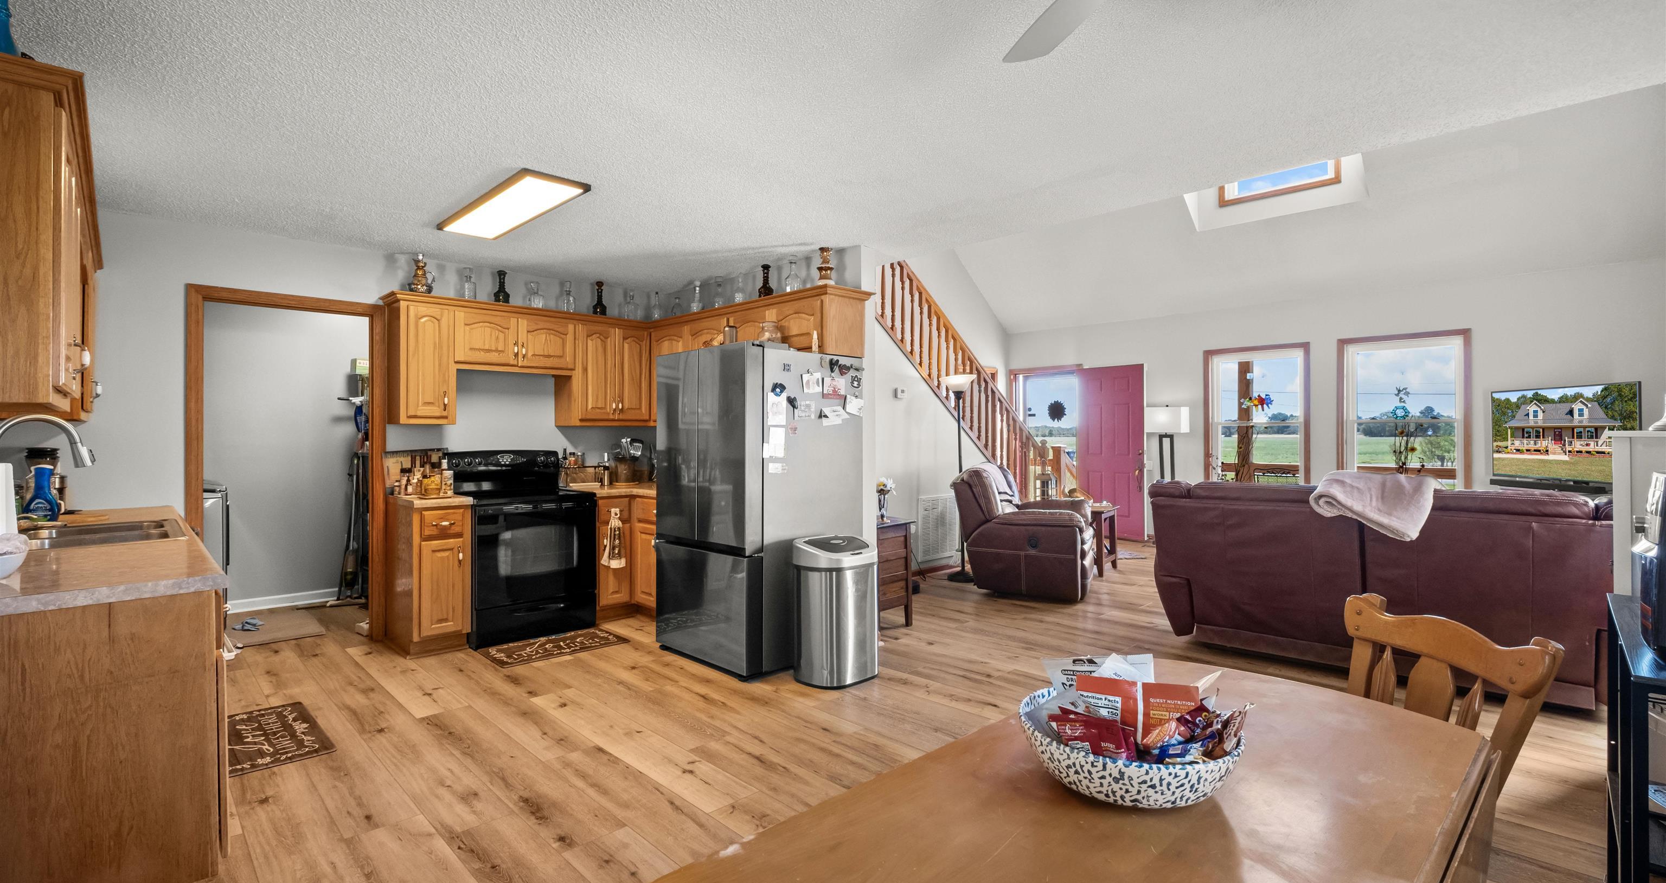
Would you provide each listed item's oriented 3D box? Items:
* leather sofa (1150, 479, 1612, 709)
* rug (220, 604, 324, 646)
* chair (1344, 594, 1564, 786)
[{"bbox_3d":[3.138,0.741,4.025,2.170,0.990,0.980,0,0,44],"label":"leather sofa"},{"bbox_3d":[-3.799,1.252,4.654,0.900,0.012,0.540,0,0,44],"label":"rug"},{"bbox_3d":[1.175,0.828,1.558,0.510,0.860,0.460,0,0,-10],"label":"chair"}]

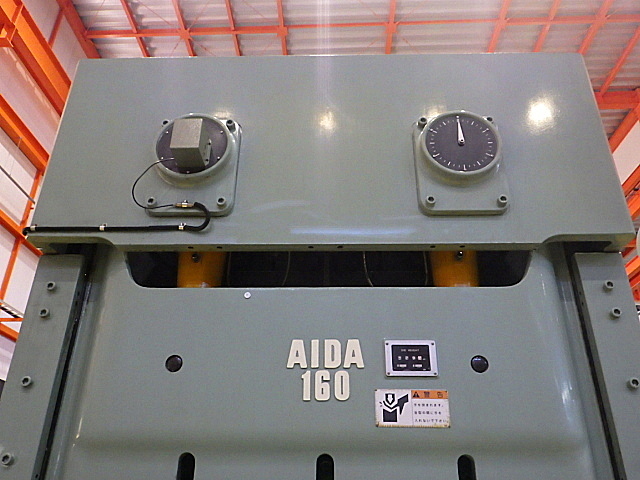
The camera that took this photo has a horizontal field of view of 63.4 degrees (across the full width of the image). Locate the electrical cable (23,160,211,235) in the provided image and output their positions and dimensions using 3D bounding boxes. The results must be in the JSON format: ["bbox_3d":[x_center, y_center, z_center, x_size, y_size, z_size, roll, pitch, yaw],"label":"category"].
[{"bbox_3d":[-0.717,-0.153,1.814,0.665,0.235,0.130,0,-27,1],"label":"electrical cable"}]

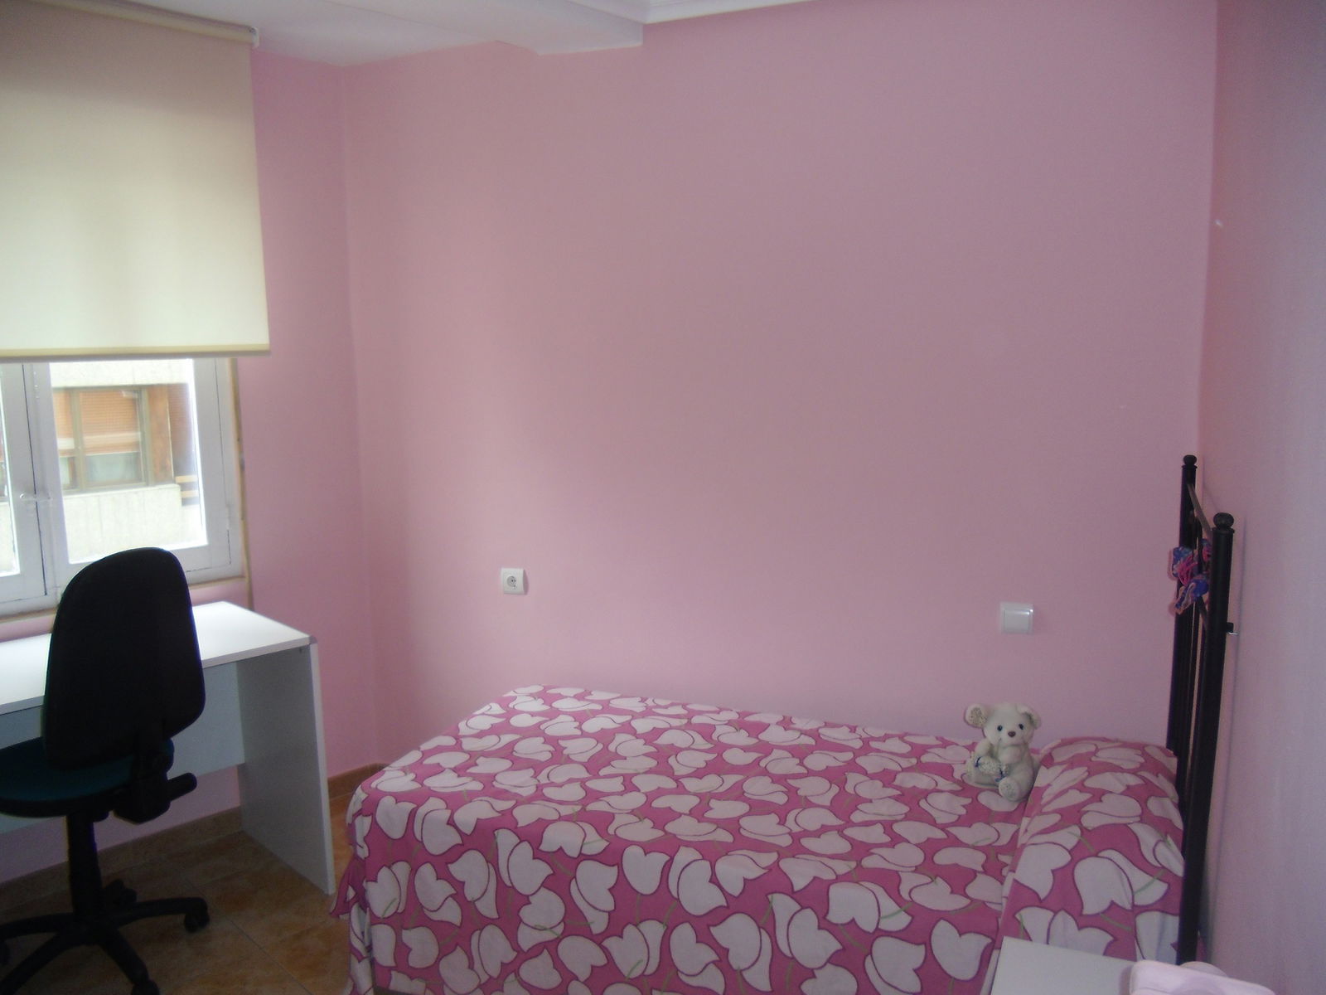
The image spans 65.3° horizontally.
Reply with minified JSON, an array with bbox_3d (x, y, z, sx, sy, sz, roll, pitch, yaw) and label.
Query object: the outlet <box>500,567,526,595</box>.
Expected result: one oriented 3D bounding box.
[{"bbox_3d":[-0.478,0.268,3.279,0.083,0.083,0.014,3,10,23],"label":"outlet"}]

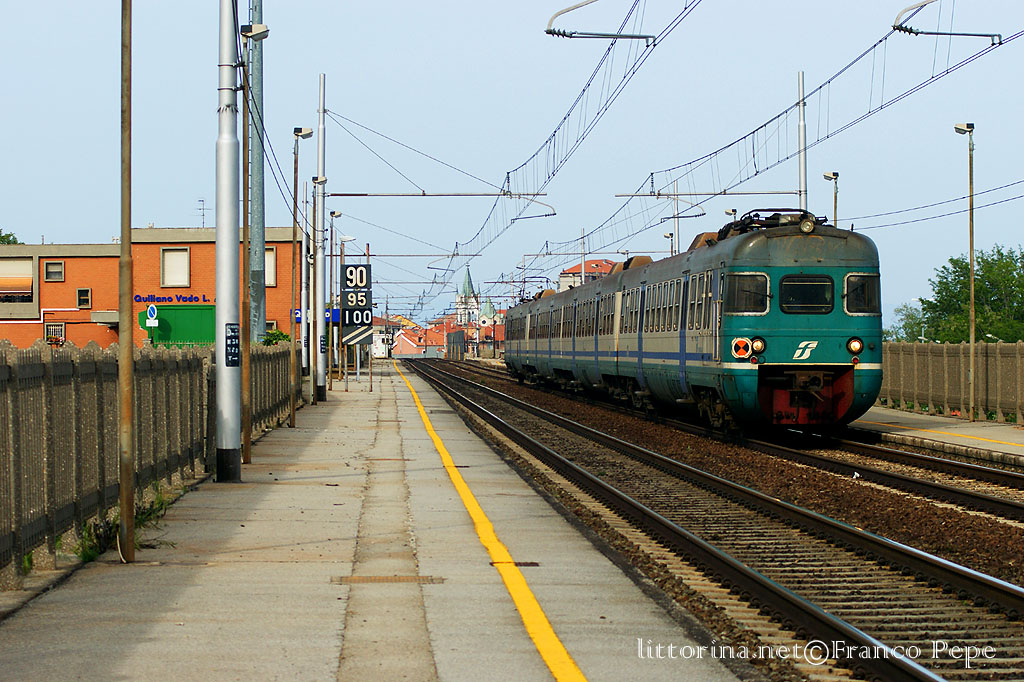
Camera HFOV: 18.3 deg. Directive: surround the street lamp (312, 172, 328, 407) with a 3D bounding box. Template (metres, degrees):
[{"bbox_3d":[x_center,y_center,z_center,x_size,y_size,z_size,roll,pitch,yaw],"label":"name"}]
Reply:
[{"bbox_3d":[-4.805,-1.254,79.900,0.370,5.708,0.280,0,0,-2],"label":"street lamp"}]

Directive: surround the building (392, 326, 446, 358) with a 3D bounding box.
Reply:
[{"bbox_3d":[-15.889,0.950,550.000,8.500,6.500,8.000,0,0,-20],"label":"building"}]

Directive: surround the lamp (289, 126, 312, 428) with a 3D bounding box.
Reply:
[{"bbox_3d":[-3.981,-1.203,60.800,0.370,5.718,0.280,0,0,-2],"label":"lamp"}]

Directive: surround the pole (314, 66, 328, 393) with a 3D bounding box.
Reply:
[{"bbox_3d":[-5.028,-2.728,84.500,0.270,8.690,0.270,0,0,-2],"label":"pole"}]

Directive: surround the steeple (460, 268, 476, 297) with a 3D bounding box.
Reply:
[{"bbox_3d":[-12.294,-16.674,900.000,4.500,8.200,4.500,0,0,-2],"label":"steeple"}]

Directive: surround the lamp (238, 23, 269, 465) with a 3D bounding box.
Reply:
[{"bbox_3d":[-3.335,-1.257,41.400,0.370,5.714,0.280,0,0,-2],"label":"lamp"}]

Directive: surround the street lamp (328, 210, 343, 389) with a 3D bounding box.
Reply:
[{"bbox_3d":[-5.566,-1.269,101.000,0.380,5.693,0.280,0,0,-2],"label":"street lamp"}]

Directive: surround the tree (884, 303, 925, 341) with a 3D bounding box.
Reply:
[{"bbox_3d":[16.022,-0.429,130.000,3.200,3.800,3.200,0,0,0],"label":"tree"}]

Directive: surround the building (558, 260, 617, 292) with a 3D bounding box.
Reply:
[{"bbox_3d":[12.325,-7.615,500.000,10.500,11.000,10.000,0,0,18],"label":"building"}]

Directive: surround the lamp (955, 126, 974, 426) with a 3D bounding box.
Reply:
[{"bbox_3d":[8.583,-1.307,60.300,0.380,5.643,0.280,0,0,-2],"label":"lamp"}]

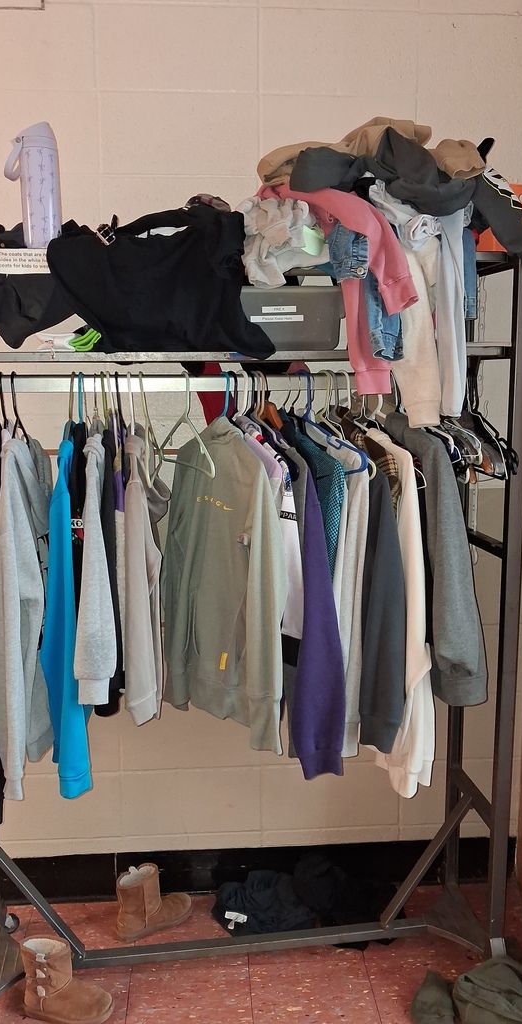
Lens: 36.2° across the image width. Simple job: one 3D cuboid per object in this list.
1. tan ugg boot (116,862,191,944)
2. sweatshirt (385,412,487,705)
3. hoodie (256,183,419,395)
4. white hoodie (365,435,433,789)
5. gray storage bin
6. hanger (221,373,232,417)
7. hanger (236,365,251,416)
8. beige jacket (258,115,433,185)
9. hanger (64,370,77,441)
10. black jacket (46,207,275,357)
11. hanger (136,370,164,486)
[{"bbox_3d":[-0.294,1.074,2.249,0.240,0.160,0.100,-6,11,-33],"label":"tan ugg boot"},{"bbox_3d":[0.379,0.085,1.958,0.150,0.660,0.440,-3,9,-15],"label":"sweatshirt"},{"bbox_3d":[0.149,-0.494,1.816,0.360,0.450,0.290,-1,9,-8],"label":"hoodie"},{"bbox_3d":[0.273,0.227,1.994,0.160,0.870,0.440,-5,10,-27],"label":"white hoodie"},{"bbox_3d":[0.020,-0.444,1.892,0.320,0.137,0.320,-1,9,-5],"label":"gray storage bin"},{"bbox_3d":[-0.091,-0.219,1.873,0.015,0.220,0.410,-5,10,-26],"label":"hanger"},{"bbox_3d":[-0.045,-0.215,1.901,0.020,0.235,0.410,-5,10,-27],"label":"hanger"},{"bbox_3d":[0.194,-0.819,1.823,0.421,0.168,0.270,-2,9,-9],"label":"beige jacket"},{"bbox_3d":[-0.434,-0.211,1.831,0.015,0.220,0.410,-1,9,-4],"label":"hanger"},{"bbox_3d":[-0.215,-0.498,1.761,0.482,0.311,0.240,-2,9,-9],"label":"black jacket"},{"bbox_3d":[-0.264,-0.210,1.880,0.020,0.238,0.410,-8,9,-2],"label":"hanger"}]

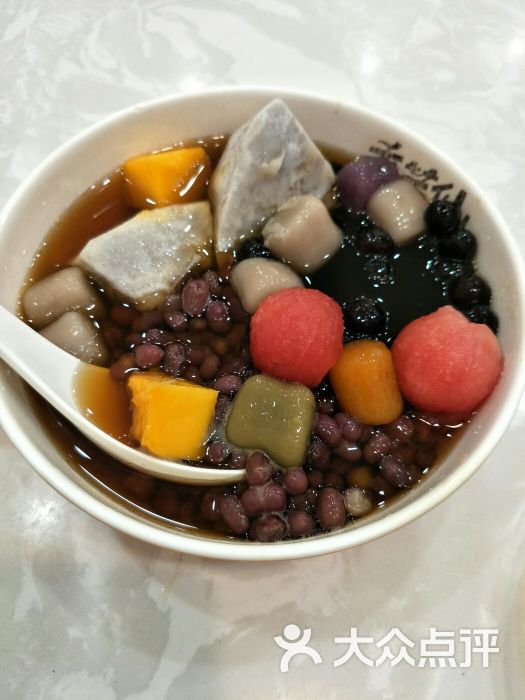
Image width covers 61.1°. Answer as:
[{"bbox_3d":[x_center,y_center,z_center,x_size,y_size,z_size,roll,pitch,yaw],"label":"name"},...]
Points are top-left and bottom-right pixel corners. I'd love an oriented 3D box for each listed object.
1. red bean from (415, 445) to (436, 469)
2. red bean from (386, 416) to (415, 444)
[{"bbox_3d":[0.050,0.032,0.136,0.007,0.006,0.008,-20,67,-13],"label":"red bean"},{"bbox_3d":[0.039,0.023,0.125,0.006,0.006,0.009,37,69,15],"label":"red bean"}]

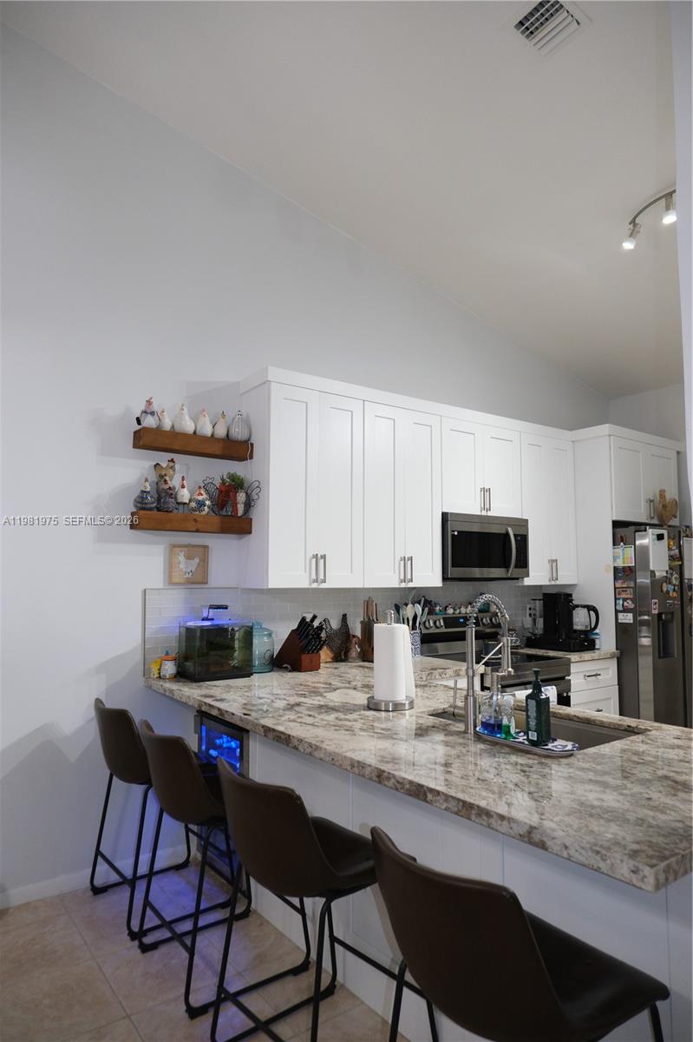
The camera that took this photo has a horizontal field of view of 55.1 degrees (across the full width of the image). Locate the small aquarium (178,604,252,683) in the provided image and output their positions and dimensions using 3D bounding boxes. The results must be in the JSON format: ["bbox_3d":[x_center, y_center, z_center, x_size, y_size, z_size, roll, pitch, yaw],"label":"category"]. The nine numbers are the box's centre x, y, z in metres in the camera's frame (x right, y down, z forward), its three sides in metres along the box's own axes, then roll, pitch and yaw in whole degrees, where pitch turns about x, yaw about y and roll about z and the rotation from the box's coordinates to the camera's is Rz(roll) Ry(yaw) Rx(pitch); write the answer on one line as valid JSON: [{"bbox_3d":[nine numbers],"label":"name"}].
[{"bbox_3d":[-0.646,0.588,3.255,0.303,0.337,0.261,4,-6,-36],"label":"small aquarium"}]

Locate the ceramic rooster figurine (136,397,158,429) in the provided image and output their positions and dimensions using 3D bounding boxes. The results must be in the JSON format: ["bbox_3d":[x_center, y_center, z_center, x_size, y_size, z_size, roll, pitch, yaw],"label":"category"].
[{"bbox_3d":[-0.983,-0.527,3.281,0.108,0.178,0.085,2,-5,-24],"label":"ceramic rooster figurine"}]

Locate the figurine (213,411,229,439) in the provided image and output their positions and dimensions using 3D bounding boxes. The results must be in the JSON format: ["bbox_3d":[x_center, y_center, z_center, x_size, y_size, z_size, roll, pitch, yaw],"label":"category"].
[{"bbox_3d":[-0.665,-0.500,3.513,0.071,0.165,0.085,4,-6,-34],"label":"figurine"}]

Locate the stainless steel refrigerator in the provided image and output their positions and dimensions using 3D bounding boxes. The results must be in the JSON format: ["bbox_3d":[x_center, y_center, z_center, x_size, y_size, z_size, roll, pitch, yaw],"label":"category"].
[{"bbox_3d":[2.152,0.973,4.990,0.908,1.760,0.830,4,-6,-36],"label":"stainless steel refrigerator"}]

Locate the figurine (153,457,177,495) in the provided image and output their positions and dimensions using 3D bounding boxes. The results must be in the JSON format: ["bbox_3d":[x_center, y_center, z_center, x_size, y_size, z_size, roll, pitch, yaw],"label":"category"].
[{"bbox_3d":[-0.902,-0.168,3.317,0.126,0.266,0.101,-3,-5,30],"label":"figurine"}]

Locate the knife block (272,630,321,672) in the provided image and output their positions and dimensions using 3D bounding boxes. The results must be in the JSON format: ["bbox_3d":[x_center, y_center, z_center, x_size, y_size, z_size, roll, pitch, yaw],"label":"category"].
[{"bbox_3d":[-0.261,0.674,3.542,0.129,0.213,0.247,4,-6,-36],"label":"knife block"}]

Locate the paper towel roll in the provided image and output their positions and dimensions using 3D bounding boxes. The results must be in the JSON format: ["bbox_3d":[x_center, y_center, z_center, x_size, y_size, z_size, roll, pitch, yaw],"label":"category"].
[{"bbox_3d":[0.170,0.538,2.526,0.136,0.281,0.136,0,-5,0],"label":"paper towel roll"}]

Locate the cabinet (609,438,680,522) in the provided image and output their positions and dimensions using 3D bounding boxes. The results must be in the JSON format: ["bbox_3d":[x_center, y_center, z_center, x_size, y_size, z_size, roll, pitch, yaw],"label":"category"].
[{"bbox_3d":[2.076,-0.263,5.231,0.932,0.598,0.605,4,-6,-36],"label":"cabinet"}]

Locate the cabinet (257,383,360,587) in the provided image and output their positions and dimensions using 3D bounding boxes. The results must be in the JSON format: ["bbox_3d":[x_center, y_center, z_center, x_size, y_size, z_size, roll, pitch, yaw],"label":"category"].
[{"bbox_3d":[-0.244,-0.163,3.683,0.601,1.049,0.335,4,-6,-36],"label":"cabinet"}]

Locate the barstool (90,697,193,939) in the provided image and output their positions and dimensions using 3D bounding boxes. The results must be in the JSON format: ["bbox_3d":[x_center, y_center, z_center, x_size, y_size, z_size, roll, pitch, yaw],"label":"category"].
[{"bbox_3d":[-0.812,1.227,2.966,0.505,0.882,0.485,4,-6,-36],"label":"barstool"}]

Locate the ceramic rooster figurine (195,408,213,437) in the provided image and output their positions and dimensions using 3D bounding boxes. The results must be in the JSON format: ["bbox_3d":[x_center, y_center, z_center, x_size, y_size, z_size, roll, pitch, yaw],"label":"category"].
[{"bbox_3d":[-0.740,-0.507,3.459,0.088,0.171,0.100,2,-5,-21],"label":"ceramic rooster figurine"}]

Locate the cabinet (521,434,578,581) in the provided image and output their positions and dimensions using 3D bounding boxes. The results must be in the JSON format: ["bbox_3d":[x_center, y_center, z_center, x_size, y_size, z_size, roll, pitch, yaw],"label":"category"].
[{"bbox_3d":[1.351,-0.065,4.853,0.602,1.056,0.325,4,-6,-36],"label":"cabinet"}]

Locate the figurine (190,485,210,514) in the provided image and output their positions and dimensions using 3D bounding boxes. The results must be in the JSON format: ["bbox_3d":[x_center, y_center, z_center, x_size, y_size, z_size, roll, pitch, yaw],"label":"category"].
[{"bbox_3d":[-0.748,-0.106,3.398,0.105,0.156,0.111,2,-5,-20],"label":"figurine"}]

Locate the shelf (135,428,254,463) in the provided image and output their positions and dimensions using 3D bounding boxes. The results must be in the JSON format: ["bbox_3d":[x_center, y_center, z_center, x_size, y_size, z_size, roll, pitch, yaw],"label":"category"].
[{"bbox_3d":[-0.778,-0.387,3.427,0.600,0.080,0.140,4,-6,-36],"label":"shelf"}]

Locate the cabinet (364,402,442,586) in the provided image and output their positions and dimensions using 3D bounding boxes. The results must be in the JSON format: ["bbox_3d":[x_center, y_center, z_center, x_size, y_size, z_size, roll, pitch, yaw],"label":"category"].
[{"bbox_3d":[0.248,-0.132,4.040,0.609,1.056,0.325,4,-6,-36],"label":"cabinet"}]

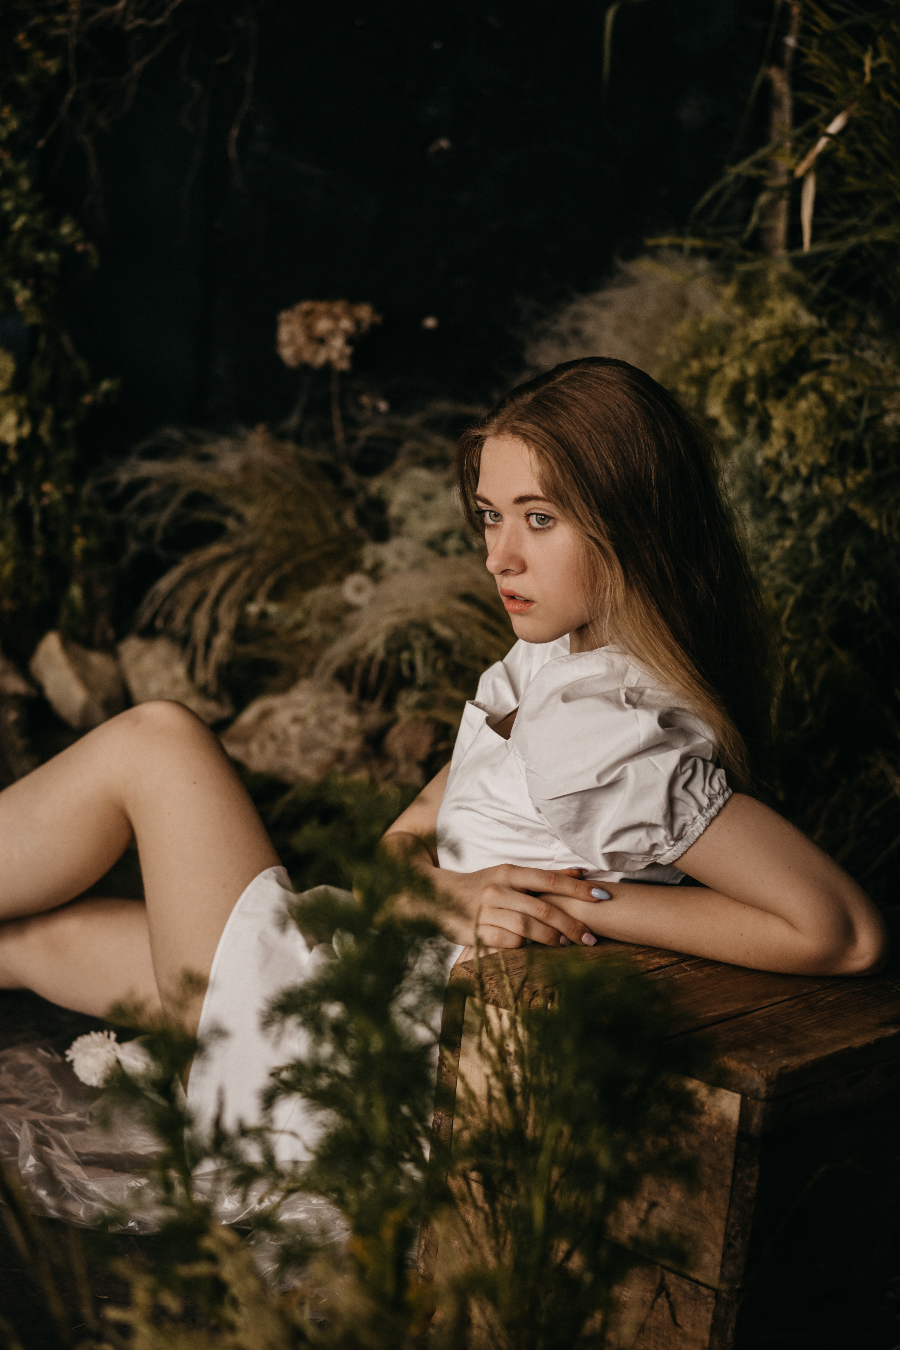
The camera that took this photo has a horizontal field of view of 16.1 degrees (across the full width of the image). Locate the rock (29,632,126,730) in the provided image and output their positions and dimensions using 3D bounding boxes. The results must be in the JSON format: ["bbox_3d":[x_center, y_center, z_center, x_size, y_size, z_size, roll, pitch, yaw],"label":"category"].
[{"bbox_3d":[-0.491,0.008,4.200,0.125,0.120,0.110,6,13,0],"label":"rock"}]

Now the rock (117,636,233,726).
[{"bbox_3d":[-0.363,0.009,4.200,0.150,0.115,0.120,6,13,0],"label":"rock"}]

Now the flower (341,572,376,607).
[{"bbox_3d":[-0.123,-0.116,4.300,0.046,0.046,0.040,6,13,0],"label":"flower"}]

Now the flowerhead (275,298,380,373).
[{"bbox_3d":[-0.171,-0.479,4.500,0.145,0.100,0.135,6,13,0],"label":"flowerhead"}]

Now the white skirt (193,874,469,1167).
[{"bbox_3d":[-0.098,0.322,2.930,0.330,0.260,0.340,6,13,3],"label":"white skirt"}]

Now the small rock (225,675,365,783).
[{"bbox_3d":[-0.202,0.073,4.100,0.185,0.125,0.140,6,13,0],"label":"small rock"}]

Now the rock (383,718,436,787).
[{"bbox_3d":[-0.052,0.098,4.100,0.070,0.085,0.070,6,13,0],"label":"rock"}]

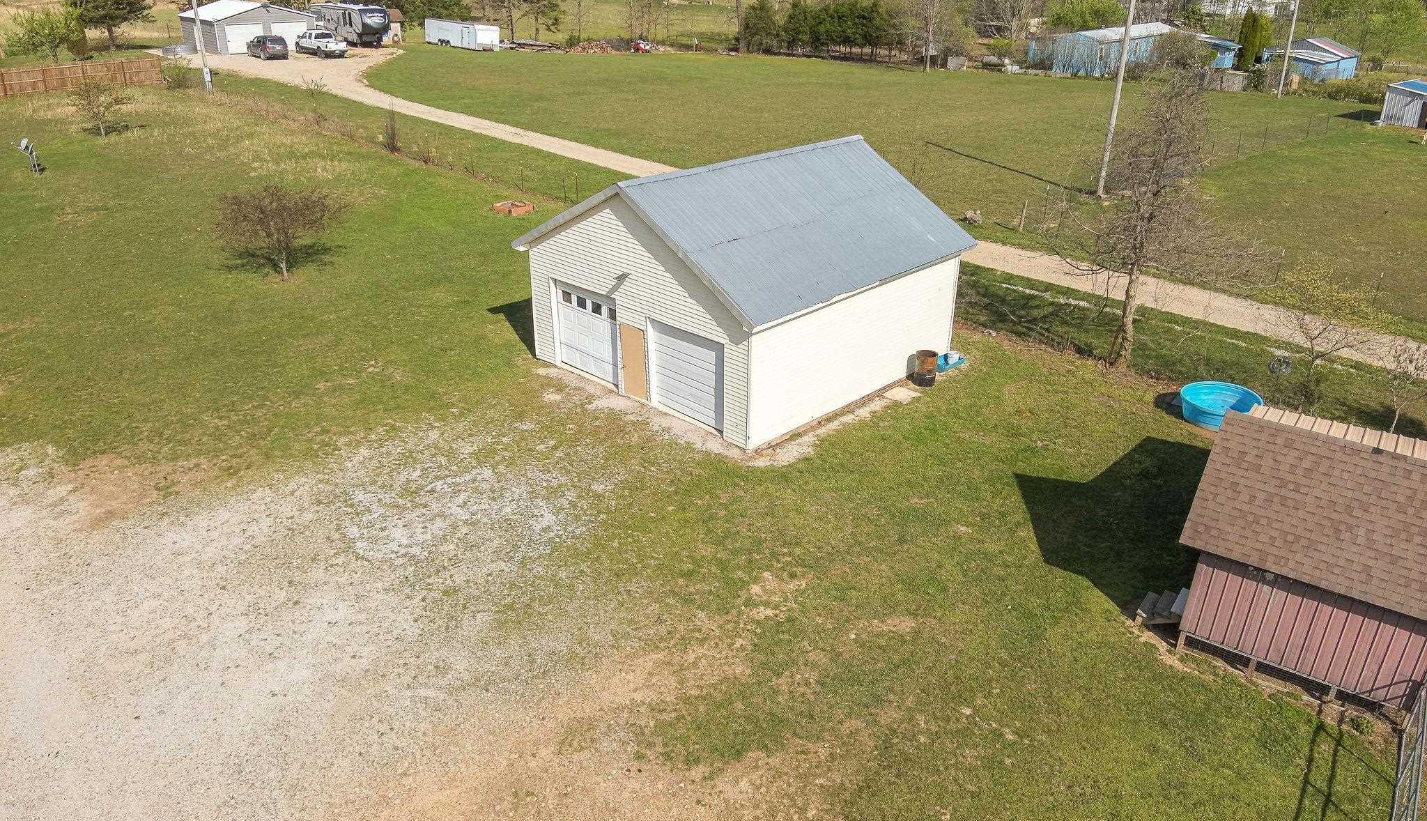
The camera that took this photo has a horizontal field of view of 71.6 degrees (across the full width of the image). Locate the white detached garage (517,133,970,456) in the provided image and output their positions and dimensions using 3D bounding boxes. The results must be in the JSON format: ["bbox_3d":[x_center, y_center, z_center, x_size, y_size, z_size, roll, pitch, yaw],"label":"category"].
[{"bbox_3d":[0.941,-3.752,24.999,7.877,5.223,8.806,23,33,38],"label":"white detached garage"}]

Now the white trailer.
[{"bbox_3d":[-24.336,-36.290,95.688,2.550,2.500,9.300,-20,32,-38],"label":"white trailer"}]

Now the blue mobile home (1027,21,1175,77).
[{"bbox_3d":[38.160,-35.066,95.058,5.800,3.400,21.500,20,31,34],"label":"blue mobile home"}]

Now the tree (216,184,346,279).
[{"bbox_3d":[-13.174,-5.401,30.333,3.800,2.800,3.600,1,25,0],"label":"tree"}]

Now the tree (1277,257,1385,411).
[{"bbox_3d":[14.042,-1.607,22.858,2.350,3.500,2.200,1,25,0],"label":"tree"}]

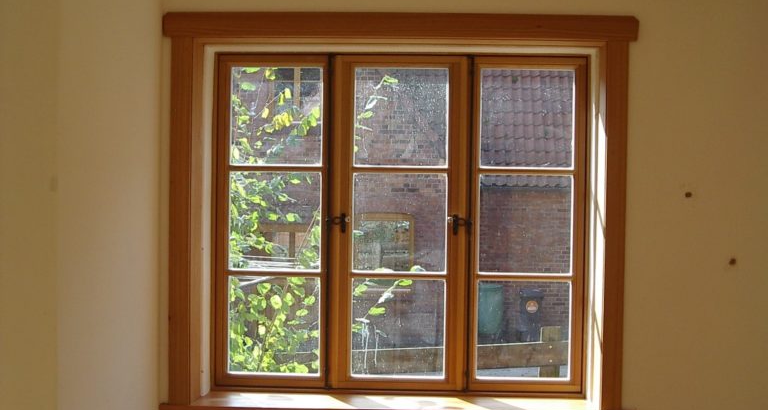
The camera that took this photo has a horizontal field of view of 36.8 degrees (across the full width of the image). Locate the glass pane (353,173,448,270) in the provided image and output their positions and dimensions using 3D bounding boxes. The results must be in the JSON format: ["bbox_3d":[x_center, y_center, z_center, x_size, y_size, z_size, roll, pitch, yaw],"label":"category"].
[{"bbox_3d":[0.060,0.067,4.300,0.351,0.366,0.020,1,1,2],"label":"glass pane"}]

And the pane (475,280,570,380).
[{"bbox_3d":[0.521,0.467,4.295,0.352,0.372,0.020,1,1,2],"label":"pane"}]

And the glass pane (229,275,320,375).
[{"bbox_3d":[-0.409,0.453,4.323,0.345,0.371,0.020,1,1,2],"label":"glass pane"}]

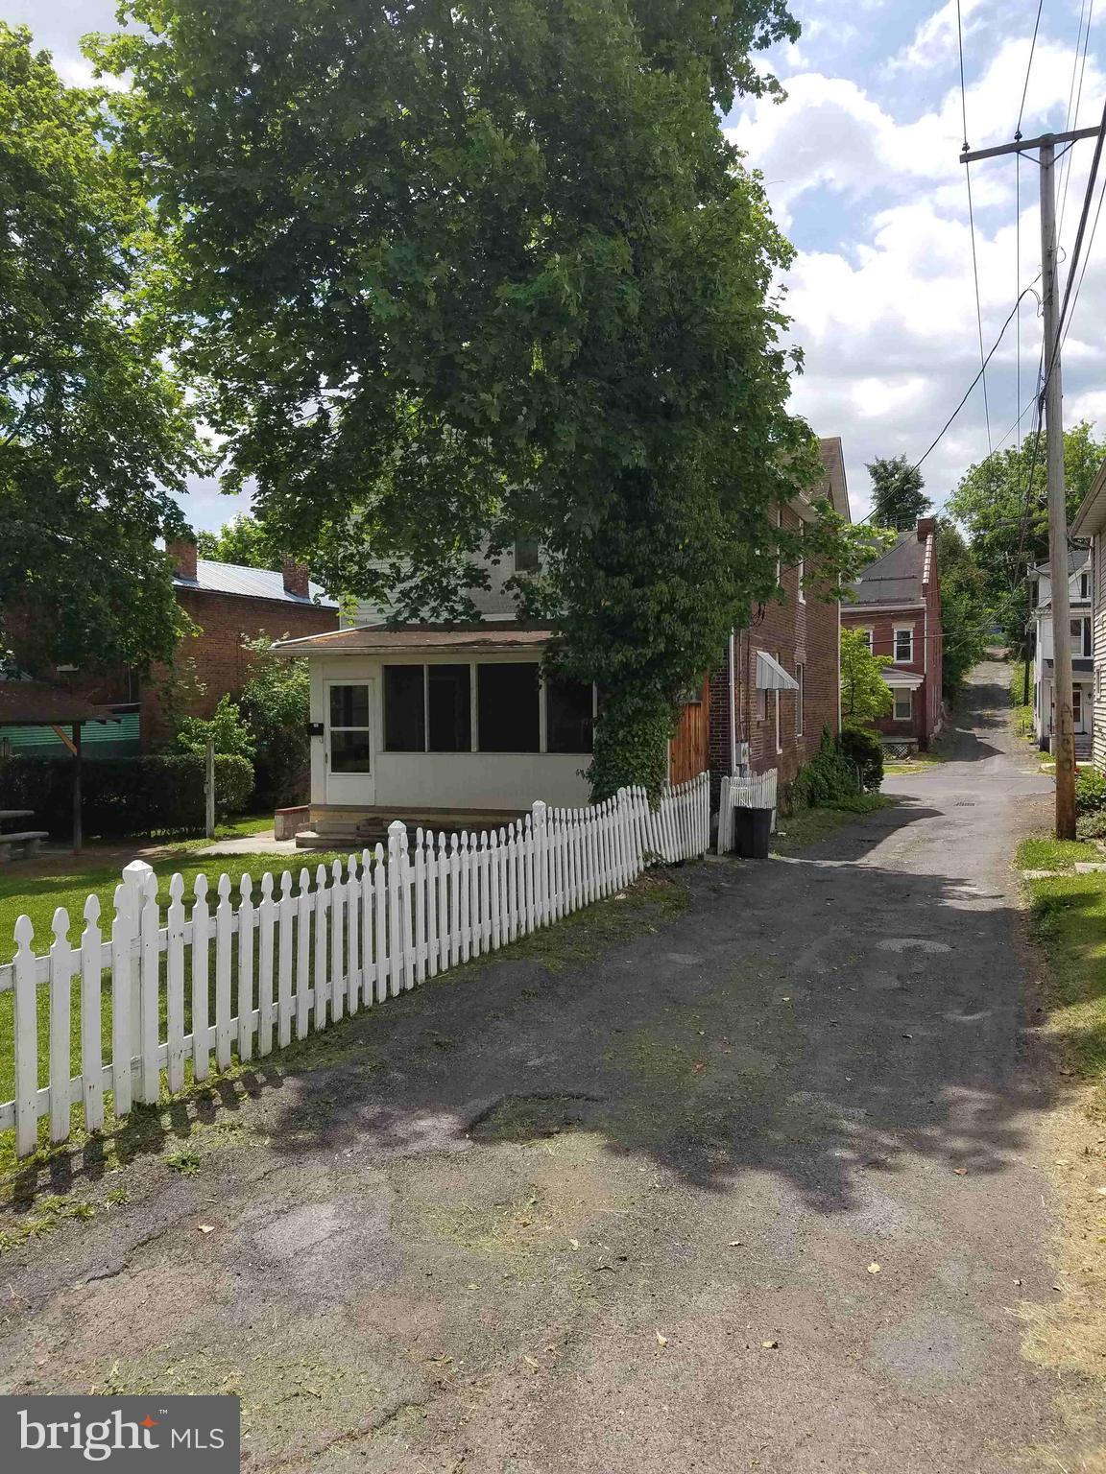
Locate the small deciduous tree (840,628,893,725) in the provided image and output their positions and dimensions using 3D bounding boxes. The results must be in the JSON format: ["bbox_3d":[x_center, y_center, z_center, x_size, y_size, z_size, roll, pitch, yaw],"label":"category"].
[{"bbox_3d":[12.560,-1.603,46.000,3.600,5.930,3.600,1,2,21],"label":"small deciduous tree"}]

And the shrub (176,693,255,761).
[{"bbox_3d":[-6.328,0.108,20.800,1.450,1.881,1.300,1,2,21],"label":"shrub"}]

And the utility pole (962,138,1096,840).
[{"bbox_3d":[7.459,-3.710,16.400,2.440,10.544,0.330,-2,0,21],"label":"utility pole"}]

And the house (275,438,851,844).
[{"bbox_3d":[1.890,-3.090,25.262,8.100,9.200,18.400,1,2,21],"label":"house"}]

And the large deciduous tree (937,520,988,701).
[{"bbox_3d":[27.733,-8.425,75.000,5.000,12.554,5.000,1,2,21],"label":"large deciduous tree"}]

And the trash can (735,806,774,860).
[{"bbox_3d":[2.878,1.377,15.900,0.550,0.703,0.550,1,2,21],"label":"trash can"}]

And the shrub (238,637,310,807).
[{"bbox_3d":[-5.356,-0.246,21.500,1.750,3.375,1.650,1,2,21],"label":"shrub"}]

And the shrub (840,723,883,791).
[{"bbox_3d":[9.004,0.638,32.300,1.450,1.981,1.450,1,2,21],"label":"shrub"}]

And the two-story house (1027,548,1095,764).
[{"bbox_3d":[26.357,-4.335,51.754,7.200,10.700,11.200,1,2,21],"label":"two-story house"}]

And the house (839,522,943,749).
[{"bbox_3d":[17.509,-5.473,60.275,6.700,12.100,17.700,1,2,21],"label":"house"}]

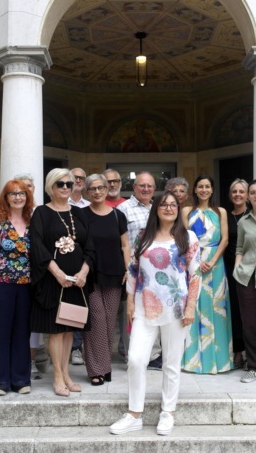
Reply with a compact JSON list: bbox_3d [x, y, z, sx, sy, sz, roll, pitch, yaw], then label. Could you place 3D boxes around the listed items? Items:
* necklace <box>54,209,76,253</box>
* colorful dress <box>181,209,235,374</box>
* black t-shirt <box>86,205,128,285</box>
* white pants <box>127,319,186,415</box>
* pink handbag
[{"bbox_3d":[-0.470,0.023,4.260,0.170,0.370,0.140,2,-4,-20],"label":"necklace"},{"bbox_3d":[0.701,0.557,4.930,0.460,1.440,0.350,0,-4,6],"label":"colorful dress"},{"bbox_3d":[-0.210,0.170,4.830,0.410,0.670,0.260,0,-5,2],"label":"black t-shirt"},{"bbox_3d":[0.200,0.884,3.850,0.390,0.760,0.280,-1,-5,5],"label":"white pants"},{"bbox_3d":[-0.411,0.597,4.120,0.225,0.275,0.080,10,-5,-7],"label":"pink handbag"}]

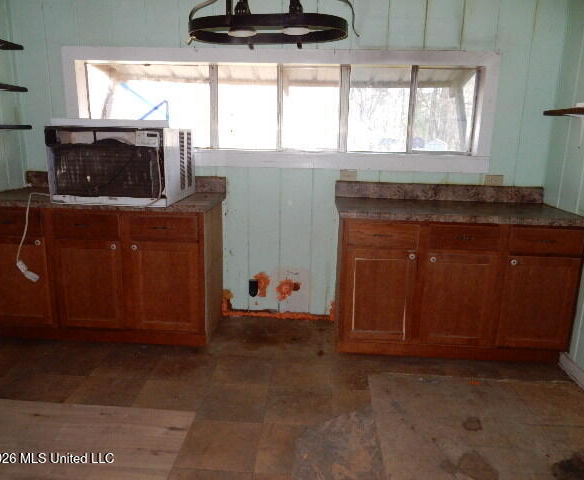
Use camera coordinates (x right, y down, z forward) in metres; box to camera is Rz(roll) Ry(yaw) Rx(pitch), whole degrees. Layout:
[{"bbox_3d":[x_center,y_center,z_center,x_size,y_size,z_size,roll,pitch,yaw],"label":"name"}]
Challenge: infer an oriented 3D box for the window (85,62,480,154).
[{"bbox_3d":[-0.103,-0.916,3.235,2.730,0.580,0.090,2,13,3],"label":"window"}]

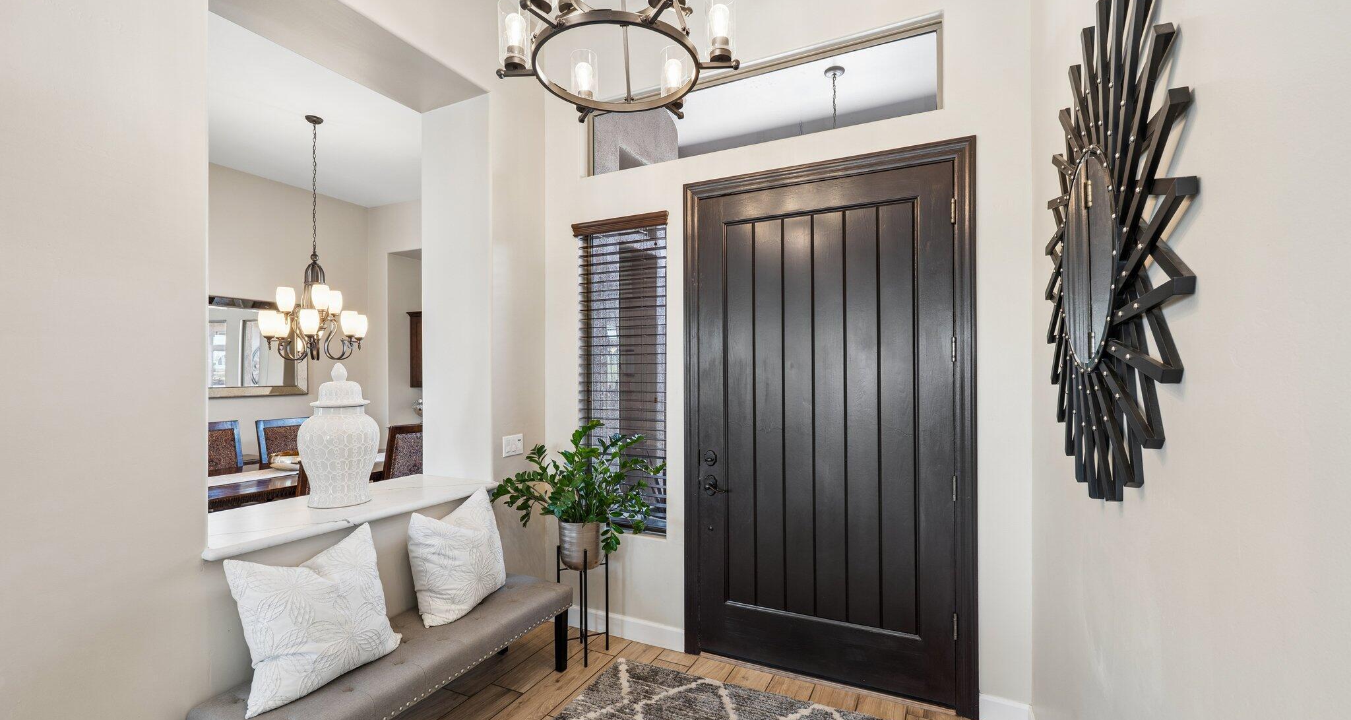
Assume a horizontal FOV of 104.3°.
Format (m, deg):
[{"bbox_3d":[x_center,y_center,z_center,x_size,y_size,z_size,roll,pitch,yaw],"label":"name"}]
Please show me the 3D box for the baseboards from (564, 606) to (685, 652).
[{"bbox_3d":[-0.370,1.542,3.040,0.900,0.132,0.020,0,-1,25],"label":"baseboards"}]

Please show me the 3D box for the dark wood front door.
[{"bbox_3d":[0.700,0.300,2.610,1.370,2.530,0.120,0,-1,24],"label":"dark wood front door"}]

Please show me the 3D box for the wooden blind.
[{"bbox_3d":[-0.300,0.083,3.045,0.600,1.800,0.100,0,-1,25],"label":"wooden blind"}]

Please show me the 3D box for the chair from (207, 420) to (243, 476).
[{"bbox_3d":[-3.390,1.050,3.880,0.620,1.120,0.500,0,-1,28],"label":"chair"}]

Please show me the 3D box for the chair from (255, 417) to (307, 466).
[{"bbox_3d":[-3.069,1.028,4.388,0.600,1.075,0.500,0,-1,26],"label":"chair"}]

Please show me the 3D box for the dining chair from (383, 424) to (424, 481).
[{"bbox_3d":[-2.200,1.055,4.220,0.620,1.120,0.500,-1,-1,33],"label":"dining chair"}]

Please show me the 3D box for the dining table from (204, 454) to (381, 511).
[{"bbox_3d":[-2.820,1.225,4.100,1.150,0.770,2.150,-1,-1,31],"label":"dining table"}]

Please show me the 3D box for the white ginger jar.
[{"bbox_3d":[-1.583,0.341,2.485,0.325,0.652,0.325,0,-1,0],"label":"white ginger jar"}]

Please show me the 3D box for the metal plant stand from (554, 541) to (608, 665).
[{"bbox_3d":[-0.481,1.247,2.750,0.190,0.590,0.190,0,-1,26],"label":"metal plant stand"}]

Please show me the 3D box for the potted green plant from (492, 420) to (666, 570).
[{"bbox_3d":[-0.468,0.687,2.706,0.820,0.760,0.620,0,-1,26],"label":"potted green plant"}]

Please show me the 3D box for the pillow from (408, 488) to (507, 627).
[{"bbox_3d":[-0.951,0.863,2.329,0.150,0.450,0.430,-25,-15,27],"label":"pillow"}]

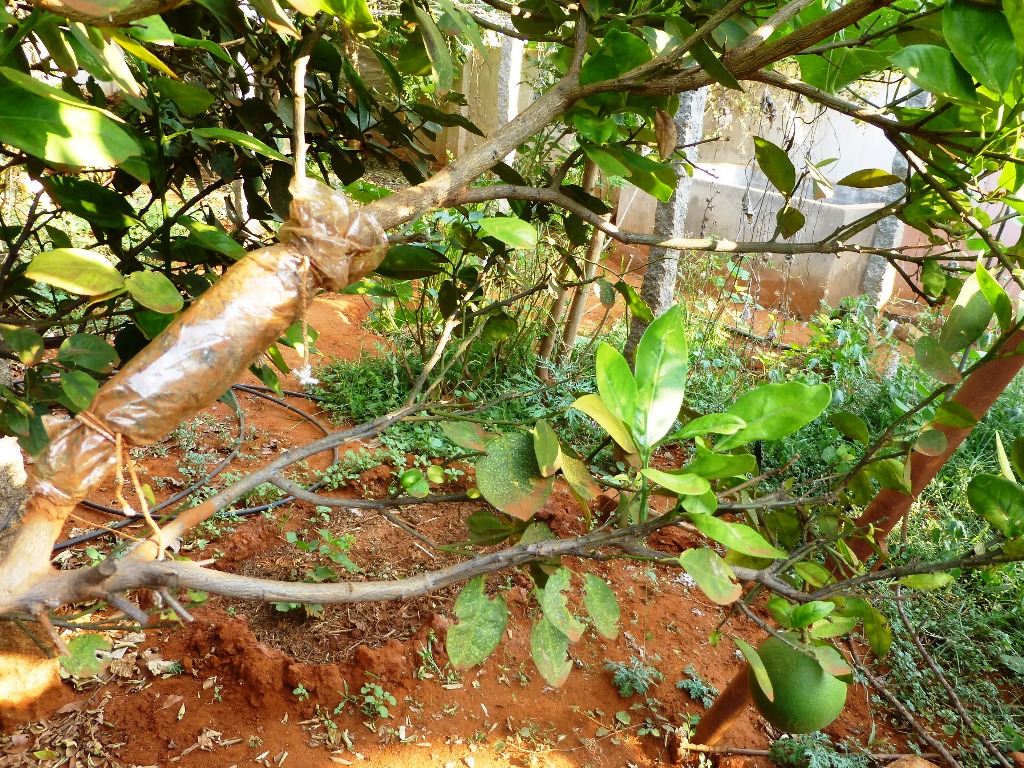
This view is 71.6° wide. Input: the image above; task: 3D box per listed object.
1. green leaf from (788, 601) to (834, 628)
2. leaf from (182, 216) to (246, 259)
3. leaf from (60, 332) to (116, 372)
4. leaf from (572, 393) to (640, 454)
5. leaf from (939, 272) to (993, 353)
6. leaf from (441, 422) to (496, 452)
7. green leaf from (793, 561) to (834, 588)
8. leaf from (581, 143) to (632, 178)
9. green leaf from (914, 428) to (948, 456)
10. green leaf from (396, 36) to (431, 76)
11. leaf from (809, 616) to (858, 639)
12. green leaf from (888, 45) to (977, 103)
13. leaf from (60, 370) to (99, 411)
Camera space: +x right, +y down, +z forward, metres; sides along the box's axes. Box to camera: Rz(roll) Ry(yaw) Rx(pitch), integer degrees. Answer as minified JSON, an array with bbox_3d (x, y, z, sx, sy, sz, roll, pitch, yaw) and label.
[{"bbox_3d":[0.336,0.258,0.795,0.059,0.016,0.032,-20,44,-10],"label":"green leaf"},{"bbox_3d":[-0.453,-0.220,1.080,0.130,0.022,0.048,33,37,0],"label":"leaf"},{"bbox_3d":[-0.578,-0.037,0.968,0.084,0.020,0.055,3,53,3],"label":"leaf"},{"bbox_3d":[0.093,0.041,0.710,0.032,0.088,0.022,-48,6,-25],"label":"leaf"},{"bbox_3d":[0.498,-0.079,0.780,0.043,0.090,0.012,28,-6,27],"label":"leaf"},{"bbox_3d":[-0.047,0.056,0.760,0.068,0.012,0.037,9,37,-18],"label":"leaf"},{"bbox_3d":[0.323,0.205,0.760,0.044,0.026,0.016,-20,19,-10],"label":"green leaf"},{"bbox_3d":[0.121,-0.290,0.920,0.074,0.012,0.036,35,47,12],"label":"leaf"},{"bbox_3d":[0.520,0.072,0.880,0.042,0.035,0.015,0,-18,0],"label":"green leaf"},{"bbox_3d":[-0.129,-0.438,0.950,0.055,0.050,0.018,0,12,0],"label":"green leaf"},{"bbox_3d":[0.308,0.233,0.680,0.047,0.016,0.025,-5,58,-4],"label":"leaf"},{"bbox_3d":[0.451,-0.332,0.760,0.100,0.014,0.048,24,53,-18],"label":"green leaf"},{"bbox_3d":[-0.536,0.008,0.880,0.040,0.055,0.016,-32,6,-18],"label":"leaf"}]

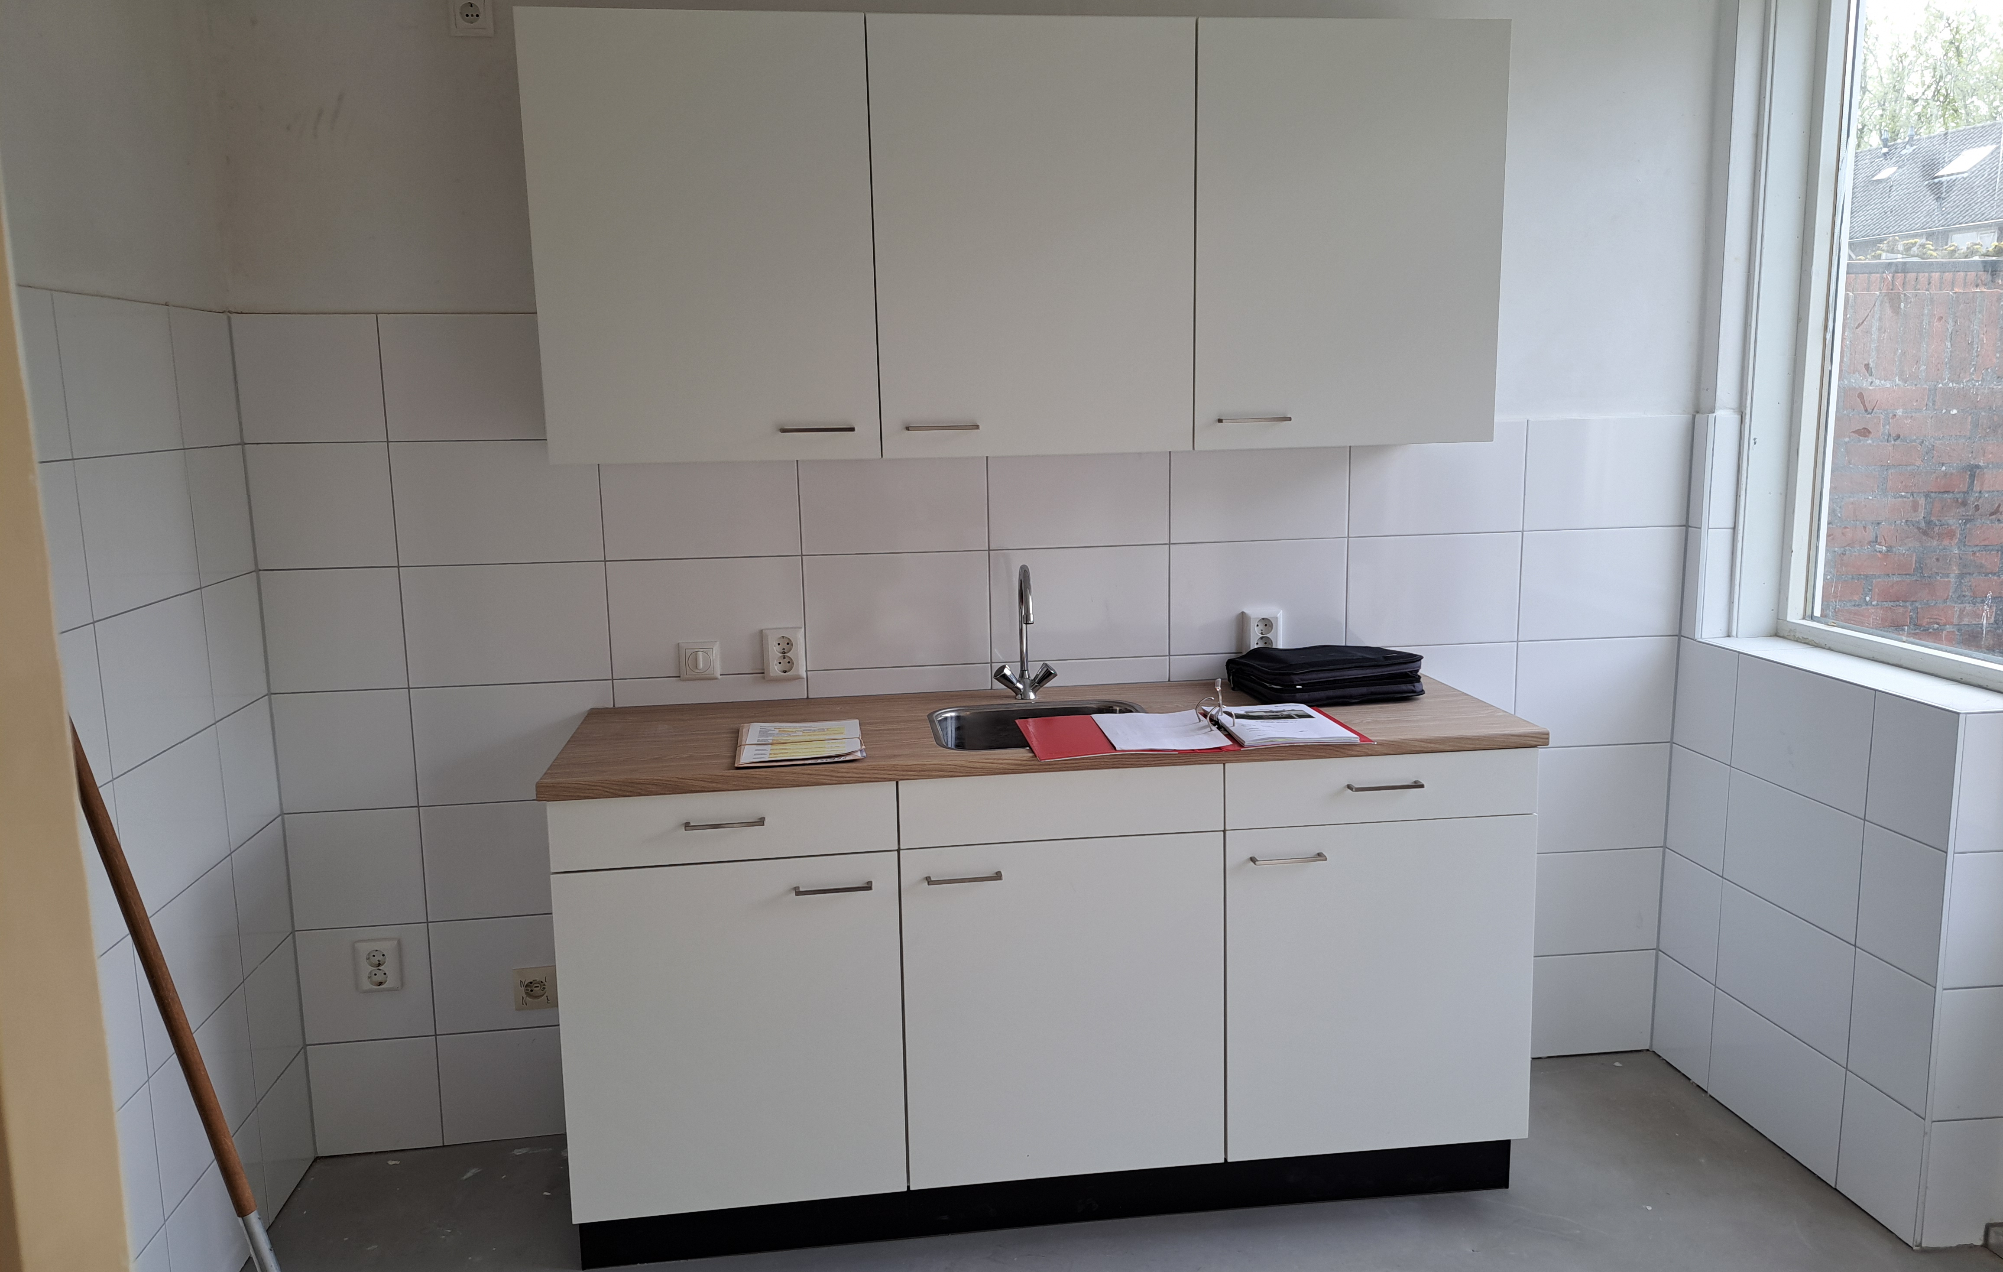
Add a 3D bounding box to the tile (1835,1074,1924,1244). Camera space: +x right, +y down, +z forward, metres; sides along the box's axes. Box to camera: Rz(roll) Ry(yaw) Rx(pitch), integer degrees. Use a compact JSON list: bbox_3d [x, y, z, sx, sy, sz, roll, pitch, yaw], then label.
[{"bbox_3d":[1.665,0.987,2.631,0.010,0.255,0.198,-2,9,-6],"label":"tile"}]

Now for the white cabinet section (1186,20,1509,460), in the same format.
[{"bbox_3d":[0.640,-0.777,2.793,0.600,0.779,0.340,-2,9,-7],"label":"white cabinet section"}]

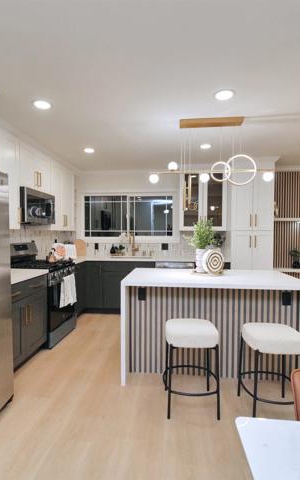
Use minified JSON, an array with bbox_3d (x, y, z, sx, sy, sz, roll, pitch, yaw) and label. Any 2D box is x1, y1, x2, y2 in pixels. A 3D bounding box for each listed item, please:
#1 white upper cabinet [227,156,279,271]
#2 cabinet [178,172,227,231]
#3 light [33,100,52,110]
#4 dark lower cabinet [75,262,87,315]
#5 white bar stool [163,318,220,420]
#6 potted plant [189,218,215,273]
[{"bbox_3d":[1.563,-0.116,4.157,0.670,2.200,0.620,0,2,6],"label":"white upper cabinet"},{"bbox_3d":[0.880,-0.637,4.318,0.745,0.980,0.330,0,2,6],"label":"cabinet"},{"bbox_3d":[-0.935,-1.164,2.250,0.165,0.030,0.165,0,2,6],"label":"light"},{"bbox_3d":[-1.359,0.780,3.999,0.600,0.880,0.500,0,2,6],"label":"dark lower cabinet"},{"bbox_3d":[0.320,0.979,2.029,0.410,0.640,0.390,0,2,1],"label":"white bar stool"},{"bbox_3d":[0.567,0.060,2.859,0.280,0.590,0.280,0,2,6],"label":"potted plant"}]

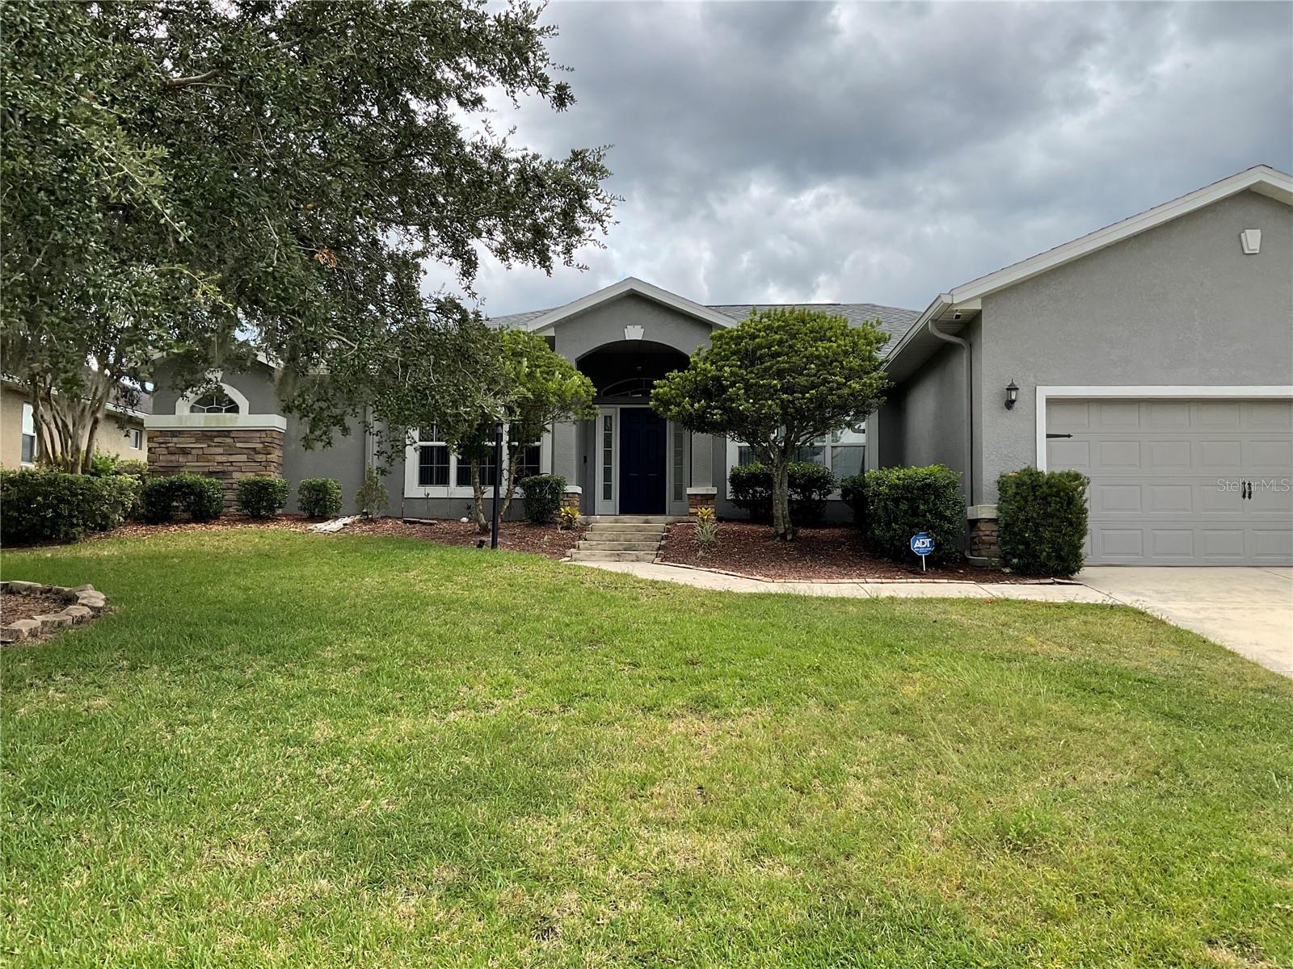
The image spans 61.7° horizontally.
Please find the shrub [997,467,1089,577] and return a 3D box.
[{"bbox_3d":[4.450,0.420,12.150,0.950,1.210,0.920,0,-3,3],"label":"shrub"}]

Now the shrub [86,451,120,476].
[{"bbox_3d":[-8.840,0.060,17.500,0.850,1.100,0.800,0,-3,3],"label":"shrub"}]

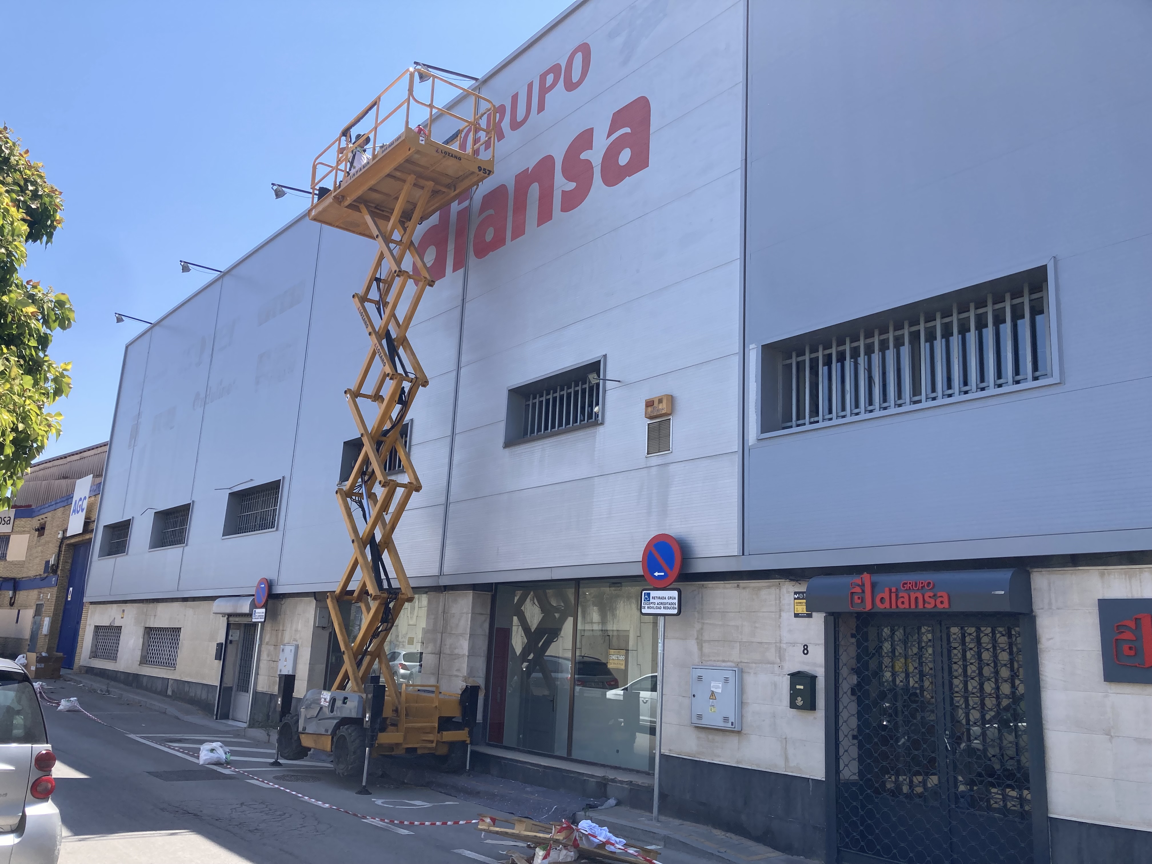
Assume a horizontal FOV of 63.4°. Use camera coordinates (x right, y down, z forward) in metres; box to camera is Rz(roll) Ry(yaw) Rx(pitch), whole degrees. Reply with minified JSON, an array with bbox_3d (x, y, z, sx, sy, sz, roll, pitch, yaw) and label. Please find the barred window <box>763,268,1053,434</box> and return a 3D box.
[{"bbox_3d":[3.054,-0.665,8.961,0.320,1.010,3.014,13,-17,-38],"label":"barred window"}]

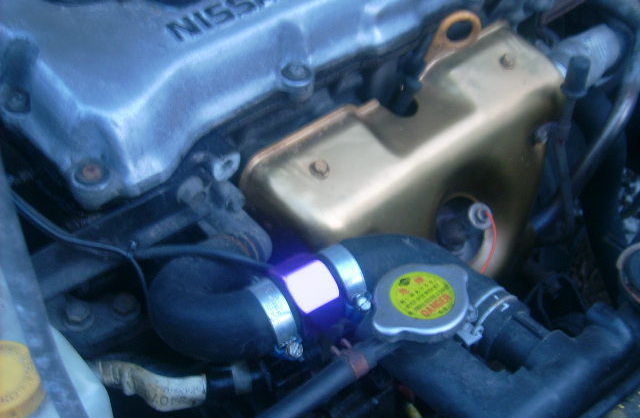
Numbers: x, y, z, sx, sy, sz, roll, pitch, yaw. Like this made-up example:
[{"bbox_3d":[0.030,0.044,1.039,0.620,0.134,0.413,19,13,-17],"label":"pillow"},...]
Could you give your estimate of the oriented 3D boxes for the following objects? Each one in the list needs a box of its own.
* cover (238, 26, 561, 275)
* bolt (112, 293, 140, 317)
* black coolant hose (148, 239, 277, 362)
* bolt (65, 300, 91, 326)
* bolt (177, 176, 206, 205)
[{"bbox_3d":[0.058,-0.003,0.683,0.227,0.143,0.086,-29,52,-29],"label":"cover"},{"bbox_3d":[-0.113,0.057,0.596,0.015,0.008,0.015,-29,52,-29],"label":"bolt"},{"bbox_3d":[-0.059,0.051,0.571,0.071,0.051,0.083,-29,52,-29],"label":"black coolant hose"},{"bbox_3d":[-0.141,0.060,0.591,0.015,0.009,0.015,-29,52,-29],"label":"bolt"},{"bbox_3d":[-0.074,-0.011,0.586,0.017,0.017,0.012,-29,52,-29],"label":"bolt"}]

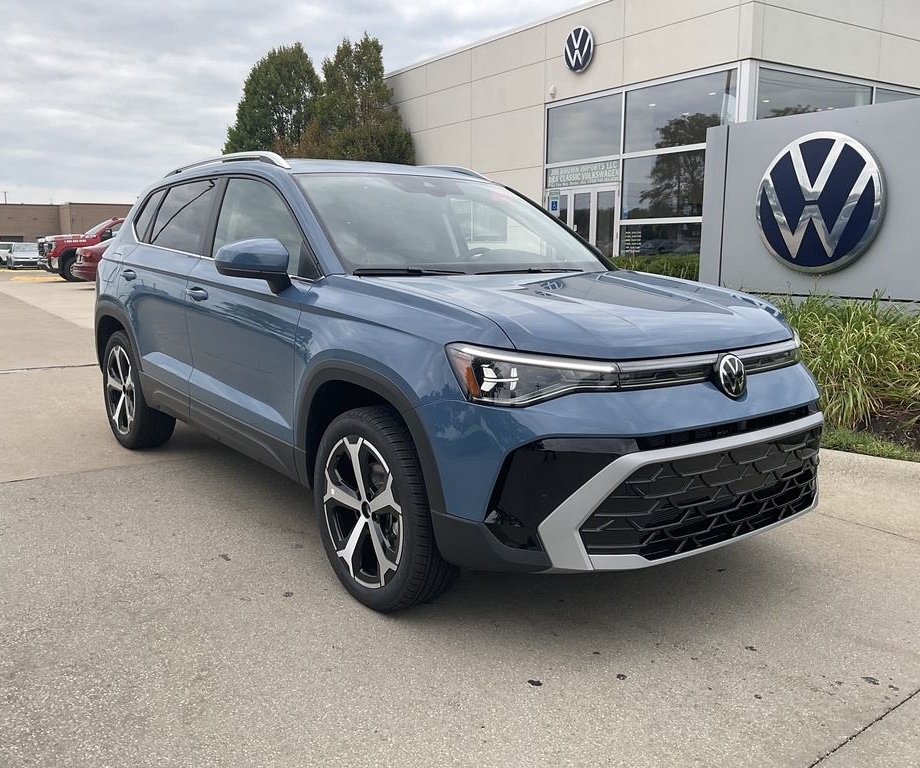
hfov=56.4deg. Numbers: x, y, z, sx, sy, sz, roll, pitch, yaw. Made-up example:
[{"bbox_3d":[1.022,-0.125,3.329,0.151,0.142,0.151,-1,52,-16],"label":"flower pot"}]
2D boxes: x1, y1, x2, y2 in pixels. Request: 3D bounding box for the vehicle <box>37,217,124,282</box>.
[{"bbox_3d":[-10.985,-4.643,29.566,6.300,2.030,2.060,-7,12,-39],"label":"vehicle"}]

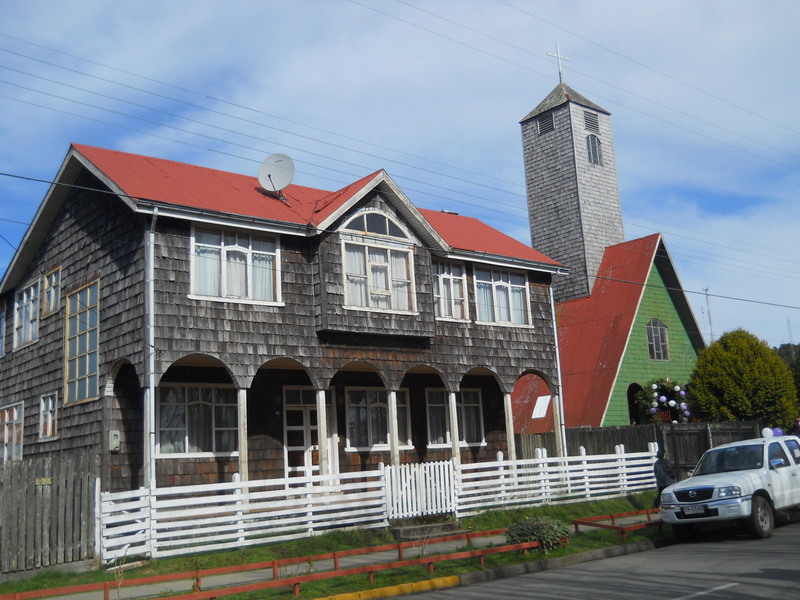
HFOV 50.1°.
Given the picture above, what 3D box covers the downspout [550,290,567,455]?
[{"bbox_3d":[4.324,2.268,23.121,0.085,5.350,0.085,6,-14,-41],"label":"downspout"}]

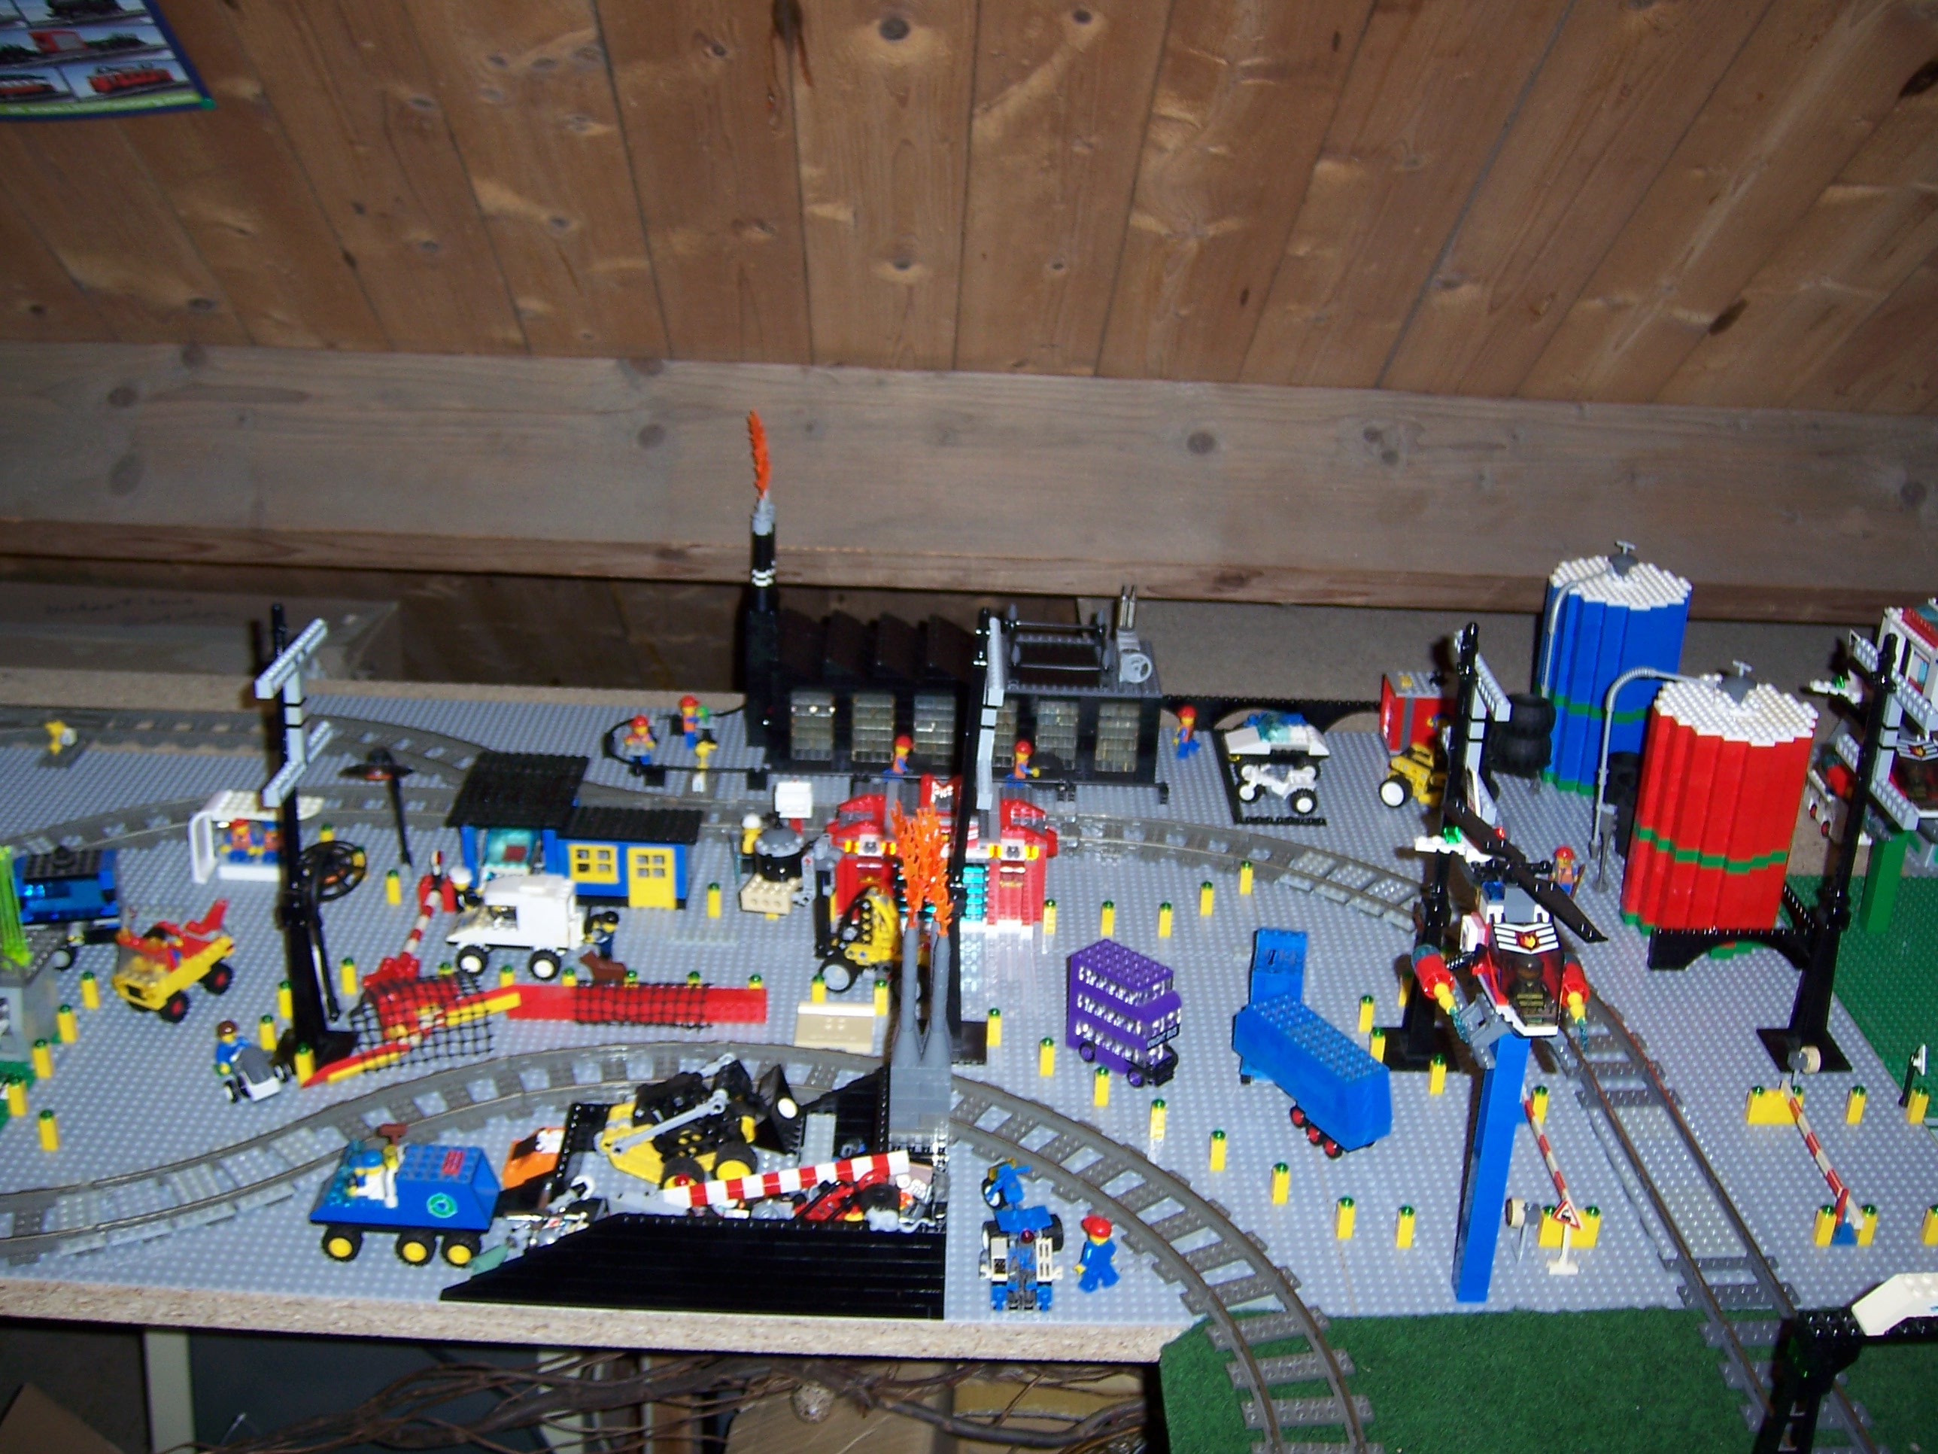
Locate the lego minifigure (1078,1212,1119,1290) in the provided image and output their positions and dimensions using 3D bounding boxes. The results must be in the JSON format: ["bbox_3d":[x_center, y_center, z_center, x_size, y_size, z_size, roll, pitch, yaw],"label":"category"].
[{"bbox_3d":[0.068,0.276,1.066,0.024,0.041,0.018,-18,31,-37],"label":"lego minifigure"}]

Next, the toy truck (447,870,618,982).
[{"bbox_3d":[-0.299,0.129,1.343,0.093,0.053,0.057,3,25,3],"label":"toy truck"}]

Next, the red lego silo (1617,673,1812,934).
[{"bbox_3d":[0.528,0.060,1.418,0.113,0.170,0.113,2,25,-1],"label":"red lego silo"}]

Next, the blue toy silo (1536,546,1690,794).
[{"bbox_3d":[0.520,-0.056,1.642,0.113,0.194,0.113,2,25,-1],"label":"blue toy silo"}]

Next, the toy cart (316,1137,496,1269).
[{"bbox_3d":[-0.302,0.250,1.082,0.097,0.050,0.055,2,25,1],"label":"toy cart"}]

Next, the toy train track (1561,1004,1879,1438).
[{"bbox_3d":[0.411,0.262,1.159,0.064,0.009,0.416,2,25,-1],"label":"toy train track"}]

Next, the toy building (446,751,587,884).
[{"bbox_3d":[-0.321,0.073,1.449,0.081,0.064,0.120,2,25,-1],"label":"toy building"}]

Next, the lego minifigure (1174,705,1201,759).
[{"bbox_3d":[0.182,0.005,1.665,0.020,0.042,0.021,1,25,-3],"label":"lego minifigure"}]

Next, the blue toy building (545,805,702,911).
[{"bbox_3d":[-0.237,0.093,1.422,0.095,0.056,0.052,2,25,-1],"label":"blue toy building"}]

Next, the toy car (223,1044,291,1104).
[{"bbox_3d":[-0.425,0.208,1.201,0.035,0.019,0.029,-20,32,-39],"label":"toy car"}]

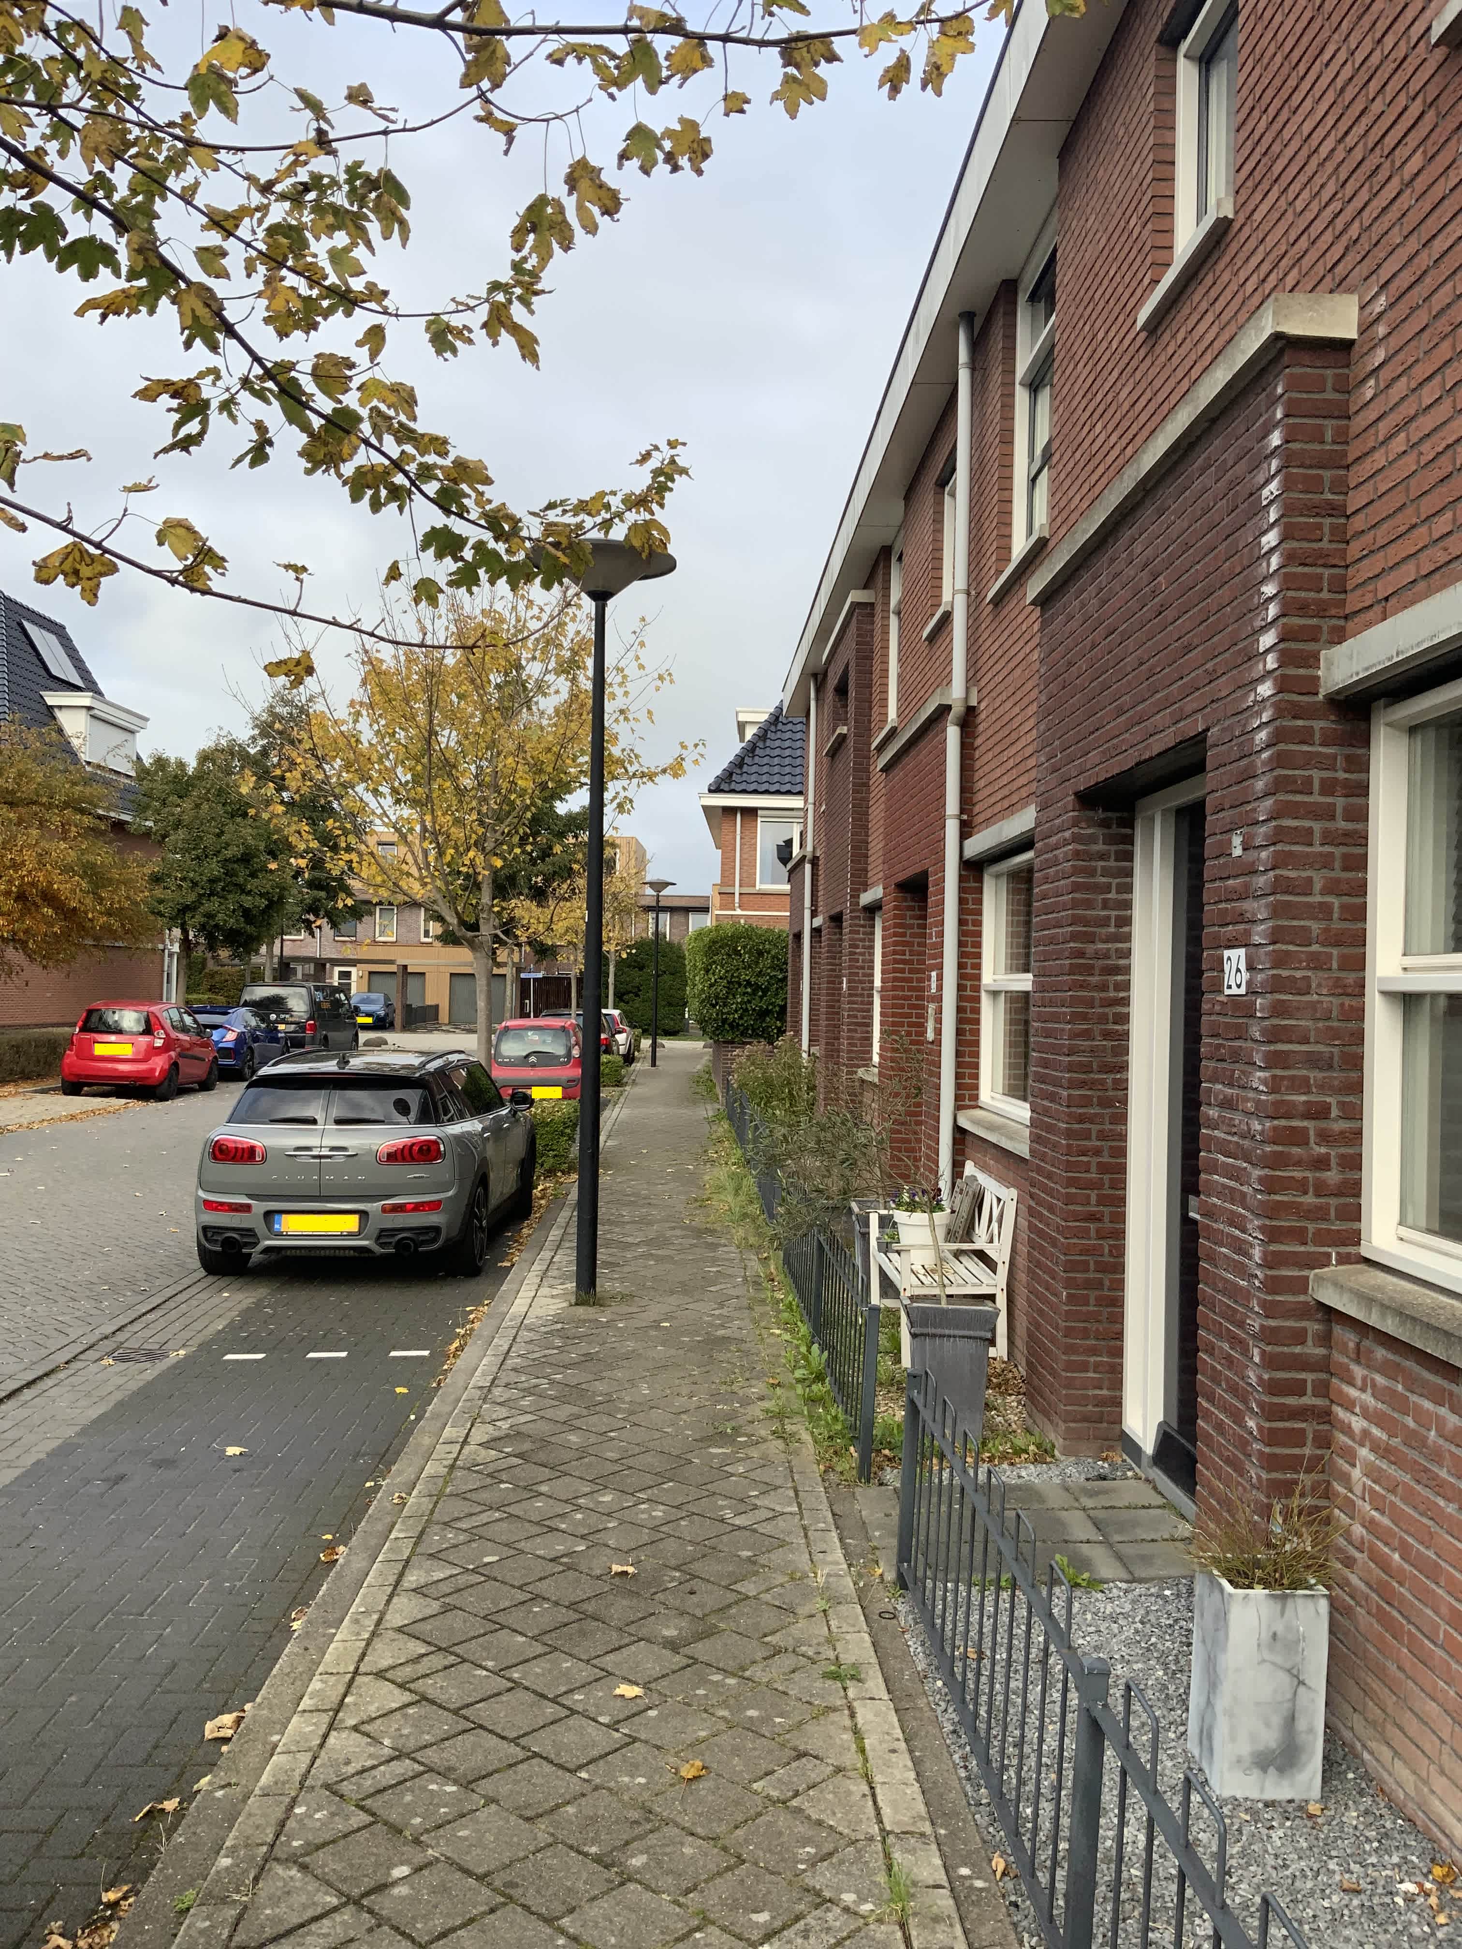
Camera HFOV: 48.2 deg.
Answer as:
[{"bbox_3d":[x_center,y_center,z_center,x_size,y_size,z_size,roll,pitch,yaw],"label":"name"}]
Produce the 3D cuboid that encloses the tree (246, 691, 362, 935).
[{"bbox_3d":[-12.094,-2.754,43.996,4.600,9.800,4.600,1,0,-2],"label":"tree"}]

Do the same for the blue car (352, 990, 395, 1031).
[{"bbox_3d":[-15.129,1.501,68.987,1.800,1.450,4.200,1,0,-6],"label":"blue car"}]

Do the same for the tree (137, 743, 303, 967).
[{"bbox_3d":[-10.337,-1.368,32.203,3.600,6.650,3.600,1,0,-2],"label":"tree"}]

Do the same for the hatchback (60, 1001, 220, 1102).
[{"bbox_3d":[-9.830,1.216,27.398,1.700,1.580,3.720,1,0,-2],"label":"hatchback"}]

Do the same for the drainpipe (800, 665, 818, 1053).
[{"bbox_3d":[0.956,-0.846,20.111,0.109,5.594,0.089,1,0,-2],"label":"drainpipe"}]

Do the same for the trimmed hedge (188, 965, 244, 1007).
[{"bbox_3d":[-14.750,0.952,48.000,2.700,2.350,1.200,1,0,-2],"label":"trimmed hedge"}]

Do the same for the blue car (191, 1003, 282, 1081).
[{"bbox_3d":[-10.496,1.374,33.890,1.800,1.430,4.450,1,0,-1],"label":"blue car"}]

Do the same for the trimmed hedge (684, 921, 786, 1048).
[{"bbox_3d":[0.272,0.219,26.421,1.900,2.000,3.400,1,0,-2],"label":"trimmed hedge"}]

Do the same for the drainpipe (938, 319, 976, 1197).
[{"bbox_3d":[1.266,-0.943,9.192,0.110,5.530,0.110,1,0,-2],"label":"drainpipe"}]

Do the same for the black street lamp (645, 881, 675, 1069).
[{"bbox_3d":[-1.680,-0.073,36.567,0.840,4.250,0.840,1,0,-2],"label":"black street lamp"}]

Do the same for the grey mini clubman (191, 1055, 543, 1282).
[{"bbox_3d":[-2.537,1.244,11.977,1.830,1.430,4.250,1,0,-1],"label":"grey mini clubman"}]

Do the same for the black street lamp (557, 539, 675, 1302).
[{"bbox_3d":[-0.775,-0.273,9.293,0.860,4.250,0.860,1,0,-2],"label":"black street lamp"}]

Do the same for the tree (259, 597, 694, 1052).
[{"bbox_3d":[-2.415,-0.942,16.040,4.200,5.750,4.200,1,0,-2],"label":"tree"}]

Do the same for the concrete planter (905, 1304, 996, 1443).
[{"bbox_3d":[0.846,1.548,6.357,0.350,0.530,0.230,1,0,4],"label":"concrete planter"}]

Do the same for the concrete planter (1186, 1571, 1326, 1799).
[{"bbox_3d":[1.188,1.589,3.710,0.223,0.455,0.223,1,0,-2],"label":"concrete planter"}]

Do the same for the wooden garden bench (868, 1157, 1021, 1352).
[{"bbox_3d":[1.044,1.431,8.270,0.574,0.851,1.228,1,0,-2],"label":"wooden garden bench"}]

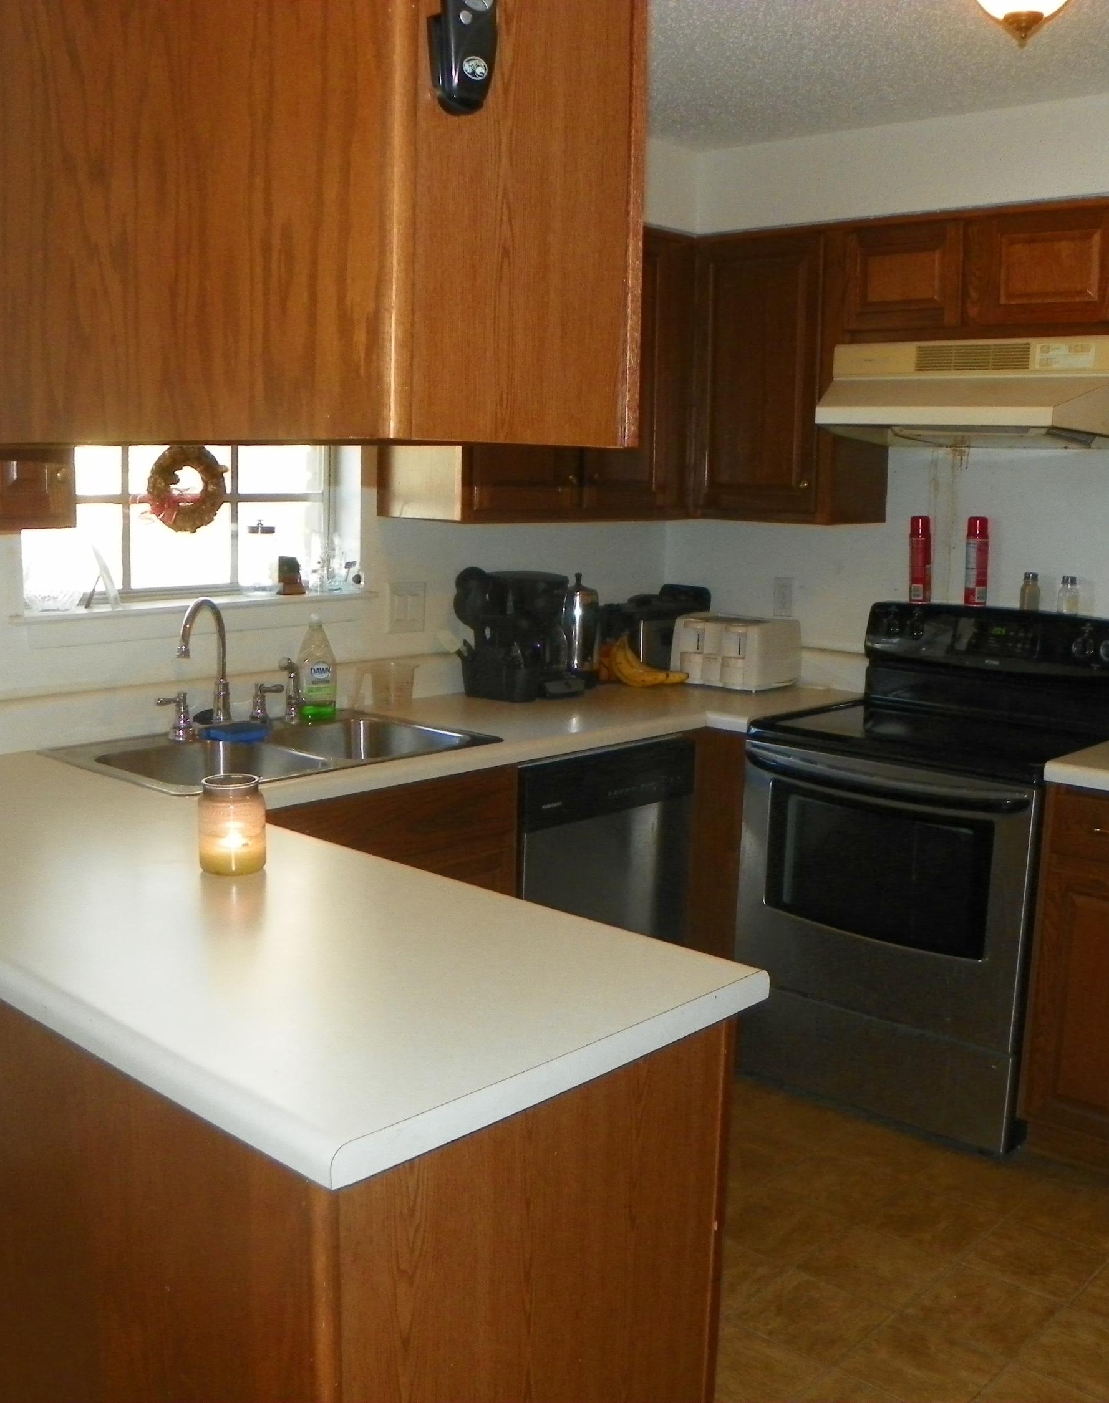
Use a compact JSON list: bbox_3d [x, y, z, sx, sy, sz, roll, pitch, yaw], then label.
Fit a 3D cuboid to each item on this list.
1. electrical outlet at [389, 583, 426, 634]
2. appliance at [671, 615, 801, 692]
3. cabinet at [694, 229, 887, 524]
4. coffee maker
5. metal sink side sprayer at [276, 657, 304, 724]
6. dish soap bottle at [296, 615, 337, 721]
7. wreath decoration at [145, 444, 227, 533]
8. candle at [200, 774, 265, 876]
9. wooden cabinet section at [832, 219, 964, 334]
[{"bbox_3d":[-0.375,-0.241,3.623,0.010,0.122,0.117,9,12,42],"label":"electrical outlet"},{"bbox_3d":[0.533,-0.147,4.100,0.300,0.192,0.252,9,12,42],"label":"appliance"},{"bbox_3d":[0.637,-0.871,3.836,0.476,0.772,0.312,9,12,42],"label":"cabinet"},{"bbox_3d":[-0.077,-0.183,3.725,0.228,0.342,0.292,9,12,42],"label":"coffee maker"},{"bbox_3d":[-0.609,-0.025,3.246,0.038,0.150,0.060,8,11,33],"label":"metal sink side sprayer"},{"bbox_3d":[-0.556,-0.078,3.318,0.095,0.245,0.060,-2,10,-19],"label":"dish soap bottle"},{"bbox_3d":[-0.849,-0.498,3.235,0.055,0.215,0.202,9,12,42],"label":"wreath decoration"},{"bbox_3d":[-0.474,0.181,2.073,0.099,0.133,0.099,1,9,0],"label":"candle"},{"bbox_3d":[0.932,-1.041,3.522,0.360,0.265,0.310,9,12,42],"label":"wooden cabinet section"}]

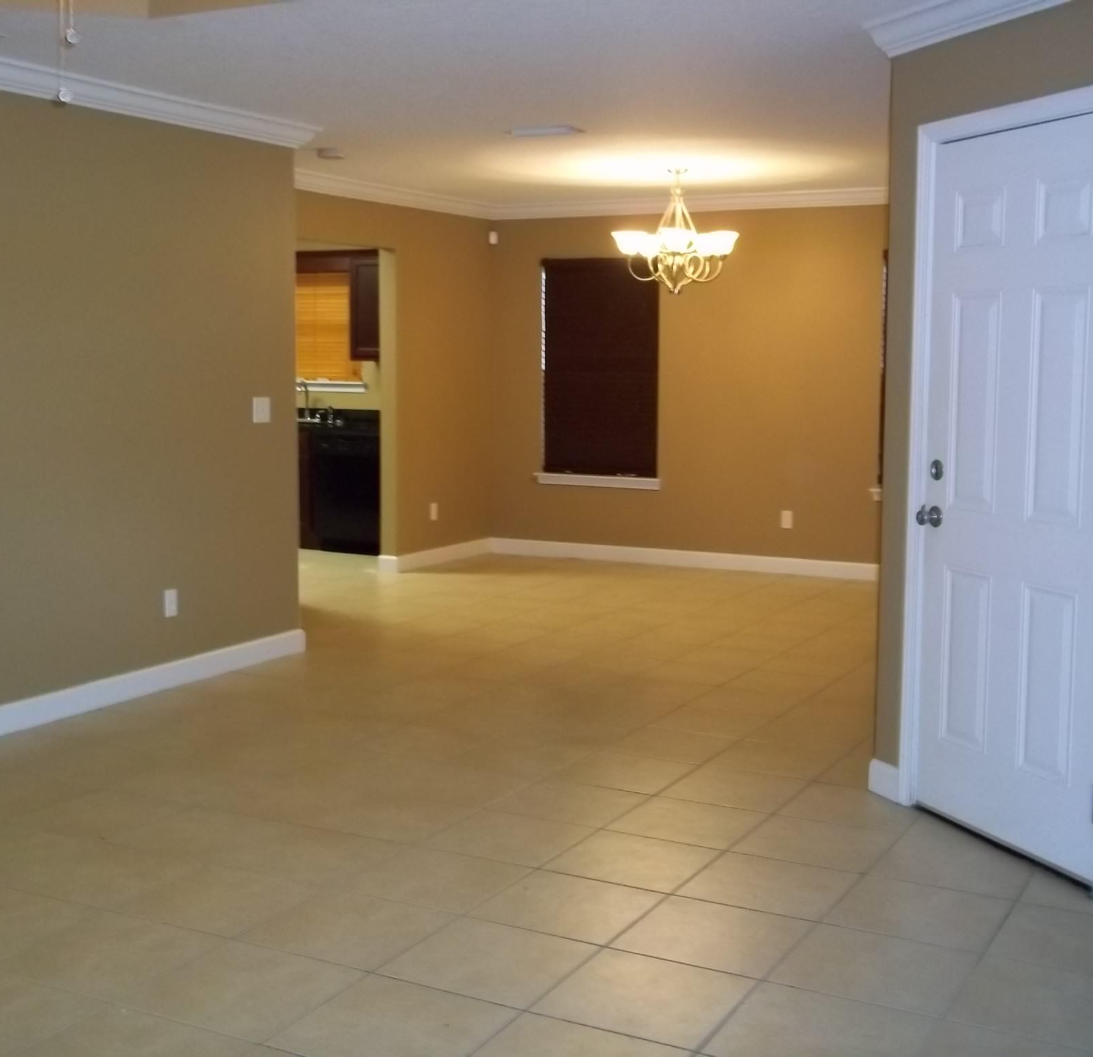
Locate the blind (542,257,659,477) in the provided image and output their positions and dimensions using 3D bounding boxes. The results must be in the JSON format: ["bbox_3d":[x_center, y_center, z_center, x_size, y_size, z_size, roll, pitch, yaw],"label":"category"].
[{"bbox_3d":[0.385,-1.151,10.459,0.910,1.530,0.060,4,7,28],"label":"blind"}]

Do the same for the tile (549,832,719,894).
[{"bbox_3d":[0.250,0.945,4.158,0.398,0.012,0.398,4,7,28],"label":"tile"}]

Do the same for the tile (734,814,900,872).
[{"bbox_3d":[0.793,0.929,4.327,0.400,0.010,0.400,4,7,28],"label":"tile"}]

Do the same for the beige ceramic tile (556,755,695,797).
[{"bbox_3d":[0.269,0.842,5.057,0.400,0.010,0.400,4,7,28],"label":"beige ceramic tile"}]

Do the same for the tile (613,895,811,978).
[{"bbox_3d":[0.416,1.008,3.618,0.385,0.012,0.385,4,7,28],"label":"tile"}]

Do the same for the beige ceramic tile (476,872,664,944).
[{"bbox_3d":[0.058,0.981,3.805,0.400,0.010,0.400,4,7,28],"label":"beige ceramic tile"}]

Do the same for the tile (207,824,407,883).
[{"bbox_3d":[-0.656,0.933,4.181,0.400,0.010,0.400,4,7,28],"label":"tile"}]

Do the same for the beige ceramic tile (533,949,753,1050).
[{"bbox_3d":[0.225,1.046,3.263,0.398,0.012,0.398,4,7,28],"label":"beige ceramic tile"}]

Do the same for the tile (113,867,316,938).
[{"bbox_3d":[-0.841,0.976,3.829,0.398,0.012,0.398,4,7,28],"label":"tile"}]

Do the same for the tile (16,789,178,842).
[{"bbox_3d":[-1.374,0.888,4.545,0.385,0.012,0.385,4,7,28],"label":"tile"}]

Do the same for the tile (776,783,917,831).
[{"bbox_3d":[0.985,0.890,4.676,0.398,0.012,0.398,4,7,28],"label":"tile"}]

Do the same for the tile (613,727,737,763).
[{"bbox_3d":[0.472,0.808,5.420,0.385,0.012,0.385,4,7,28],"label":"tile"}]

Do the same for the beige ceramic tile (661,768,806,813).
[{"bbox_3d":[0.630,0.867,4.864,0.398,0.012,0.398,4,7,28],"label":"beige ceramic tile"}]

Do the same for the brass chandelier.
[{"bbox_3d":[0.742,-1.694,8.396,0.710,0.710,0.710,0,6,0],"label":"brass chandelier"}]

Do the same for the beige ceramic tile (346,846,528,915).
[{"bbox_3d":[-0.299,0.957,3.993,0.400,0.010,0.400,4,7,28],"label":"beige ceramic tile"}]

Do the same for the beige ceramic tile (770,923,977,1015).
[{"bbox_3d":[0.775,1.032,3.434,0.385,0.012,0.385,4,7,28],"label":"beige ceramic tile"}]

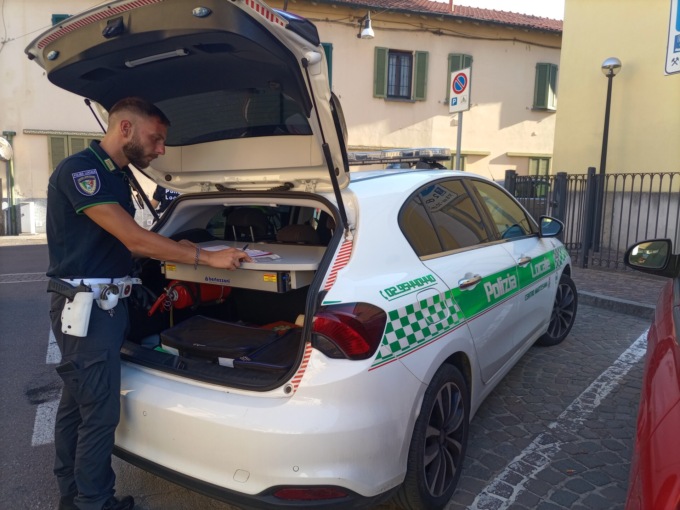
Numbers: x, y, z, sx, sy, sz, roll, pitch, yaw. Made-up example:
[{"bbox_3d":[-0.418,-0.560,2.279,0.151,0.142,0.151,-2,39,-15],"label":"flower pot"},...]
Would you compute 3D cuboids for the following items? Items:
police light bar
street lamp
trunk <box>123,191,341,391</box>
[{"bbox_3d":[0.159,-0.592,3.270,1.080,0.085,0.300,5,9,31],"label":"police light bar"},{"bbox_3d":[4.880,-1.804,10.108,0.370,3.530,0.370,1,8,3],"label":"street lamp"},{"bbox_3d":[-0.498,0.080,2.299,1.100,0.680,0.700,5,9,31],"label":"trunk"}]

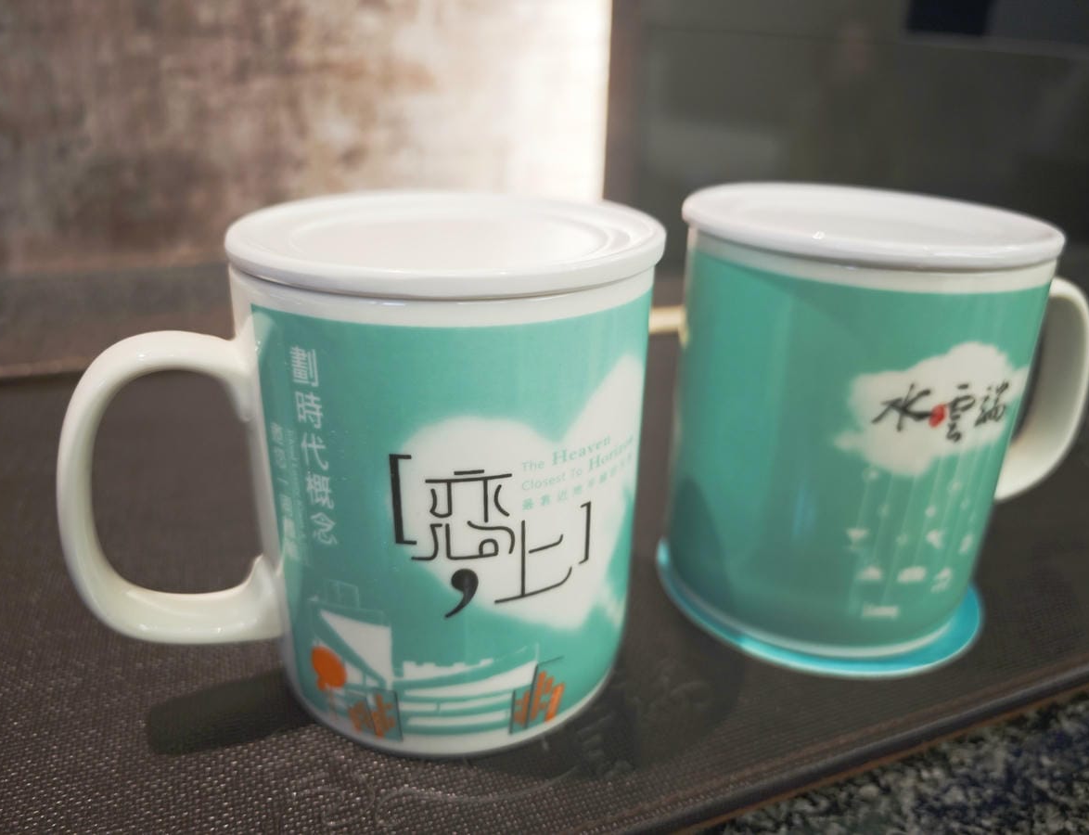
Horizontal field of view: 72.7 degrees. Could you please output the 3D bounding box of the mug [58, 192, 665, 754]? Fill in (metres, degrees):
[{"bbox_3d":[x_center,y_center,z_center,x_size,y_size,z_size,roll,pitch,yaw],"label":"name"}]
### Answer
[{"bbox_3d":[-0.035,0.008,0.160,0.117,0.100,0.085,-7,25,-19],"label":"mug"}]

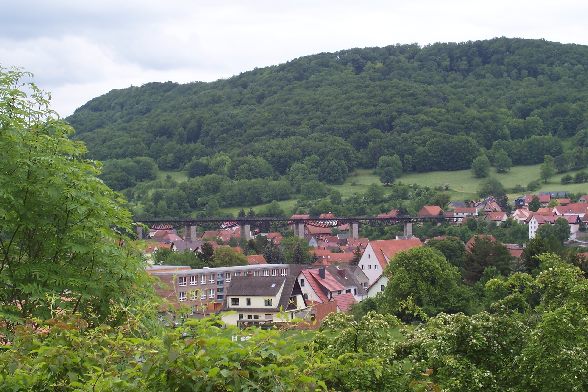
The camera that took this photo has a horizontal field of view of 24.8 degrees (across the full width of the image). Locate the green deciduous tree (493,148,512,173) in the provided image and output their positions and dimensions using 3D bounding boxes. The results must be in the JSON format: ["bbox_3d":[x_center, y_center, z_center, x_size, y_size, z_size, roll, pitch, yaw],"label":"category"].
[{"bbox_3d":[149.460,-25.450,960.000,14.200,17.300,14.200,0,0,0],"label":"green deciduous tree"}]

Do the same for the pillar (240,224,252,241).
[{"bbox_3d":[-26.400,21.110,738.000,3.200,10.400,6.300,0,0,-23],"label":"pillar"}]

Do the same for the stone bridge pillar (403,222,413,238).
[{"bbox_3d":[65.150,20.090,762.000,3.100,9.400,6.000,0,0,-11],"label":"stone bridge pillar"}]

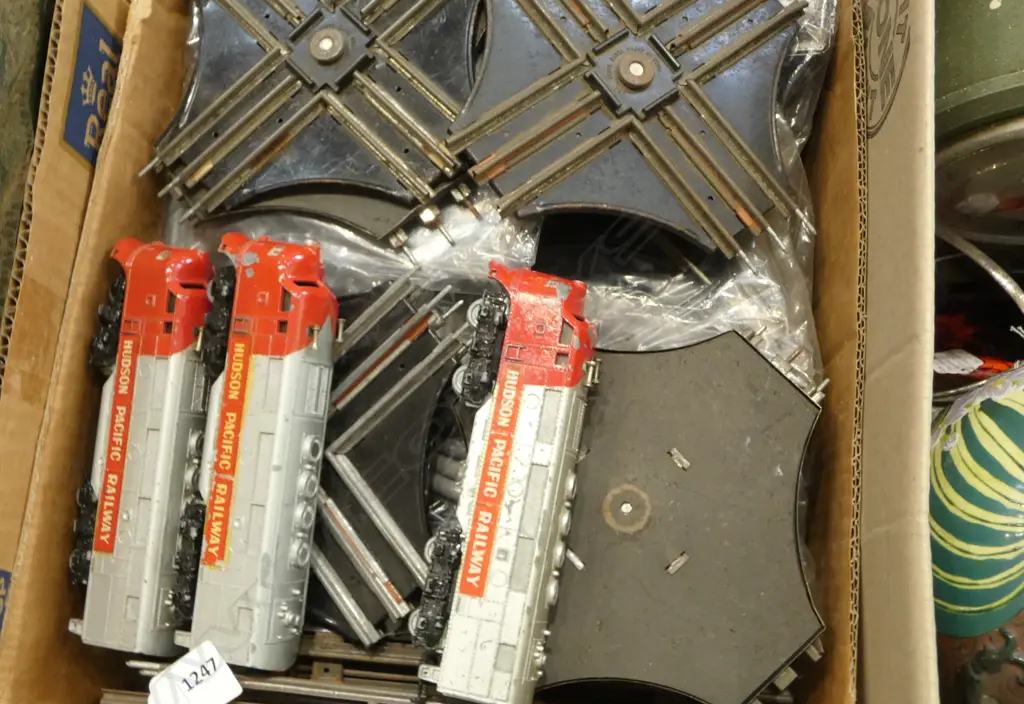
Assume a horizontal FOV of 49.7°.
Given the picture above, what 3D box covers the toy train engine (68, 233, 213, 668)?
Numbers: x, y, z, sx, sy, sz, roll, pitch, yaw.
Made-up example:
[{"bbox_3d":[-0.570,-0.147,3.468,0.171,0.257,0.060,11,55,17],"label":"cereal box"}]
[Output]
[{"bbox_3d":[-0.158,0.039,0.487,0.055,0.036,0.175,4,85,25],"label":"toy train engine"}]

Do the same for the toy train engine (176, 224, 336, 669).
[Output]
[{"bbox_3d":[-0.106,0.039,0.469,0.055,0.036,0.175,5,87,25],"label":"toy train engine"}]

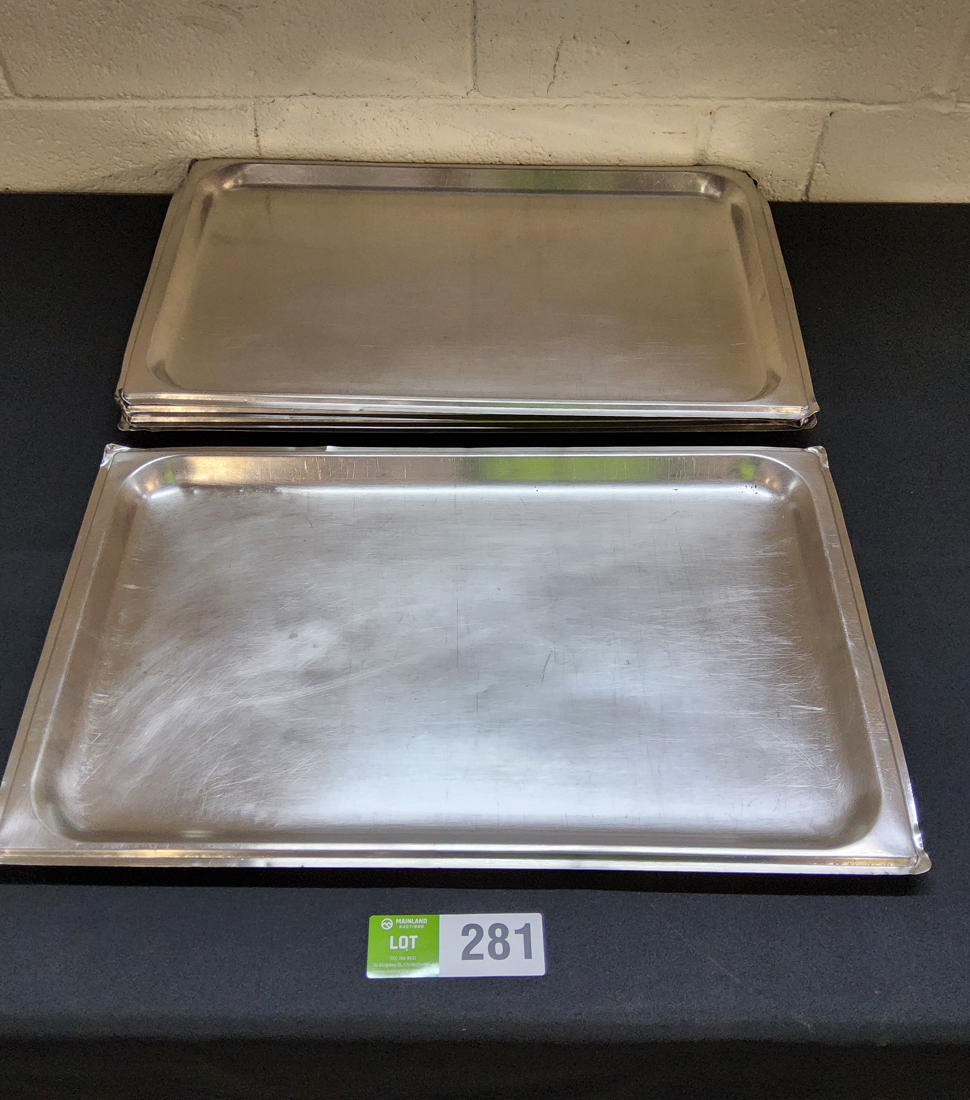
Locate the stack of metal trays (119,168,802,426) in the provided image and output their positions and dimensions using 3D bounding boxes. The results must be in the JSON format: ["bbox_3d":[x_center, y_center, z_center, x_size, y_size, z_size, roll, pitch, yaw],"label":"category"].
[{"bbox_3d":[-0.014,-0.225,0.907,0.535,0.038,0.328,1,52,1],"label":"stack of metal trays"}]

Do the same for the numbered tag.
[{"bbox_3d":[-0.016,0.214,0.575,0.095,0.002,0.033,-1,51,-1],"label":"numbered tag"}]

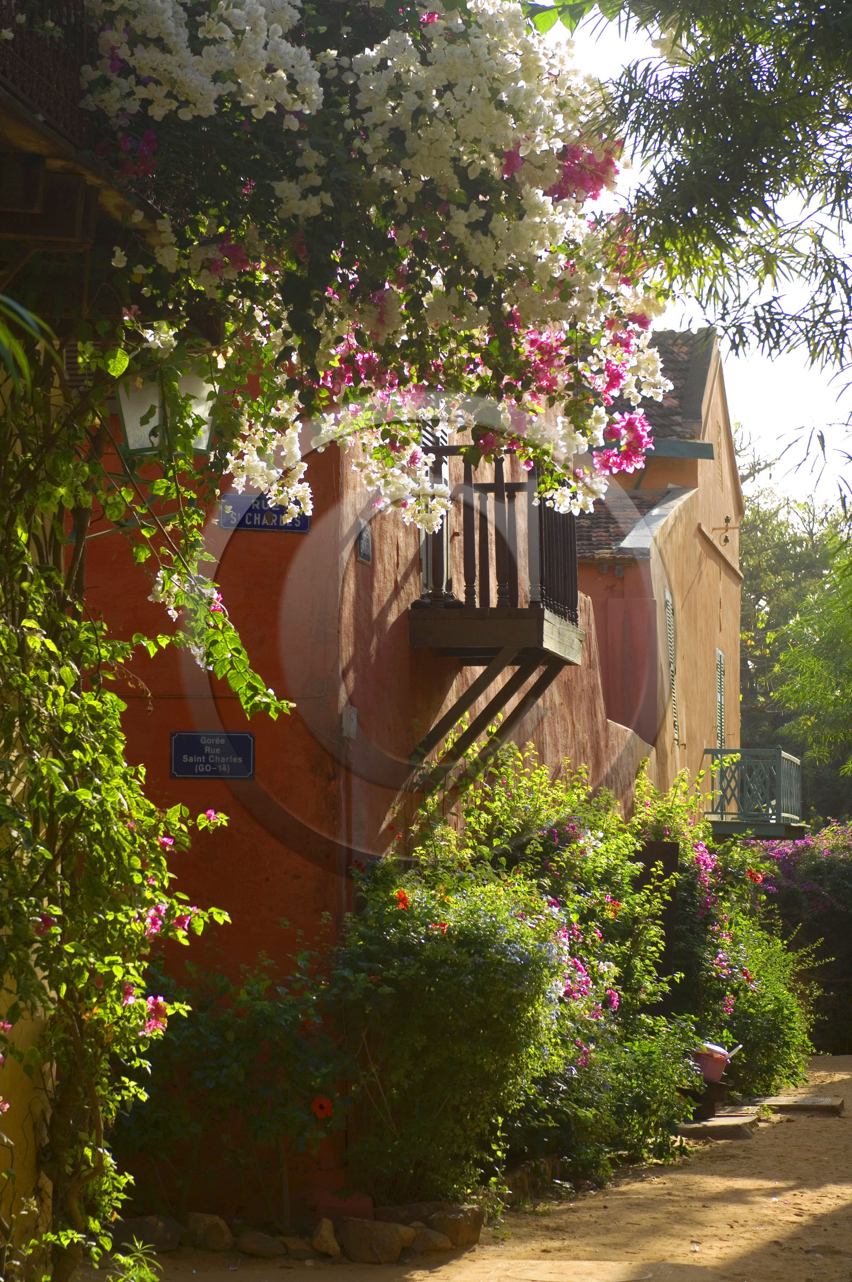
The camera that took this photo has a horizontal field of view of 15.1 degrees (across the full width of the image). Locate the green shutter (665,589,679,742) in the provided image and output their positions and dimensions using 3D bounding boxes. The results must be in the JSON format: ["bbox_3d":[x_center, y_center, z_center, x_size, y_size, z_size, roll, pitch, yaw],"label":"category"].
[{"bbox_3d":[2.910,0.302,37.877,0.050,1.790,0.900,-1,-4,9],"label":"green shutter"}]

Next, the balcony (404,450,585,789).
[{"bbox_3d":[0.475,-0.127,20.491,0.828,2.001,2.083,-1,-4,9],"label":"balcony"}]

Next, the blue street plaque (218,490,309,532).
[{"bbox_3d":[-0.864,-0.692,17.198,0.490,0.198,0.020,1,-4,-12],"label":"blue street plaque"}]

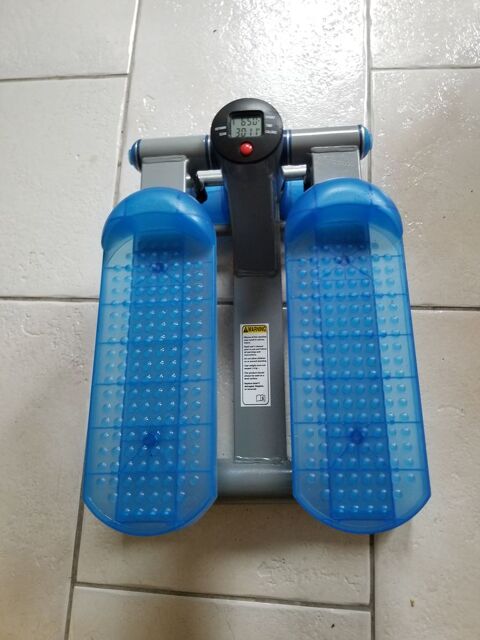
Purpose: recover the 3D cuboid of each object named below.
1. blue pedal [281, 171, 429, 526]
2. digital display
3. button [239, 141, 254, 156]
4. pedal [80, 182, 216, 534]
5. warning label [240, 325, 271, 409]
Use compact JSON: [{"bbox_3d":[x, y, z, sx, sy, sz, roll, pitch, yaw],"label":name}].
[{"bbox_3d":[0.104,0.021,0.443,0.119,0.056,0.323,-2,75,5],"label":"blue pedal"},{"bbox_3d":[0.006,-0.188,0.465,0.033,0.005,0.026,-2,91,5],"label":"digital display"},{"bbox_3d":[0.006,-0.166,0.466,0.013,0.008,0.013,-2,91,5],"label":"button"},{"bbox_3d":[-0.084,0.027,0.459,0.119,0.056,0.327,-2,75,5],"label":"pedal"},{"bbox_3d":[0.019,0.056,0.592,0.035,0.002,0.102,-2,77,5],"label":"warning label"}]

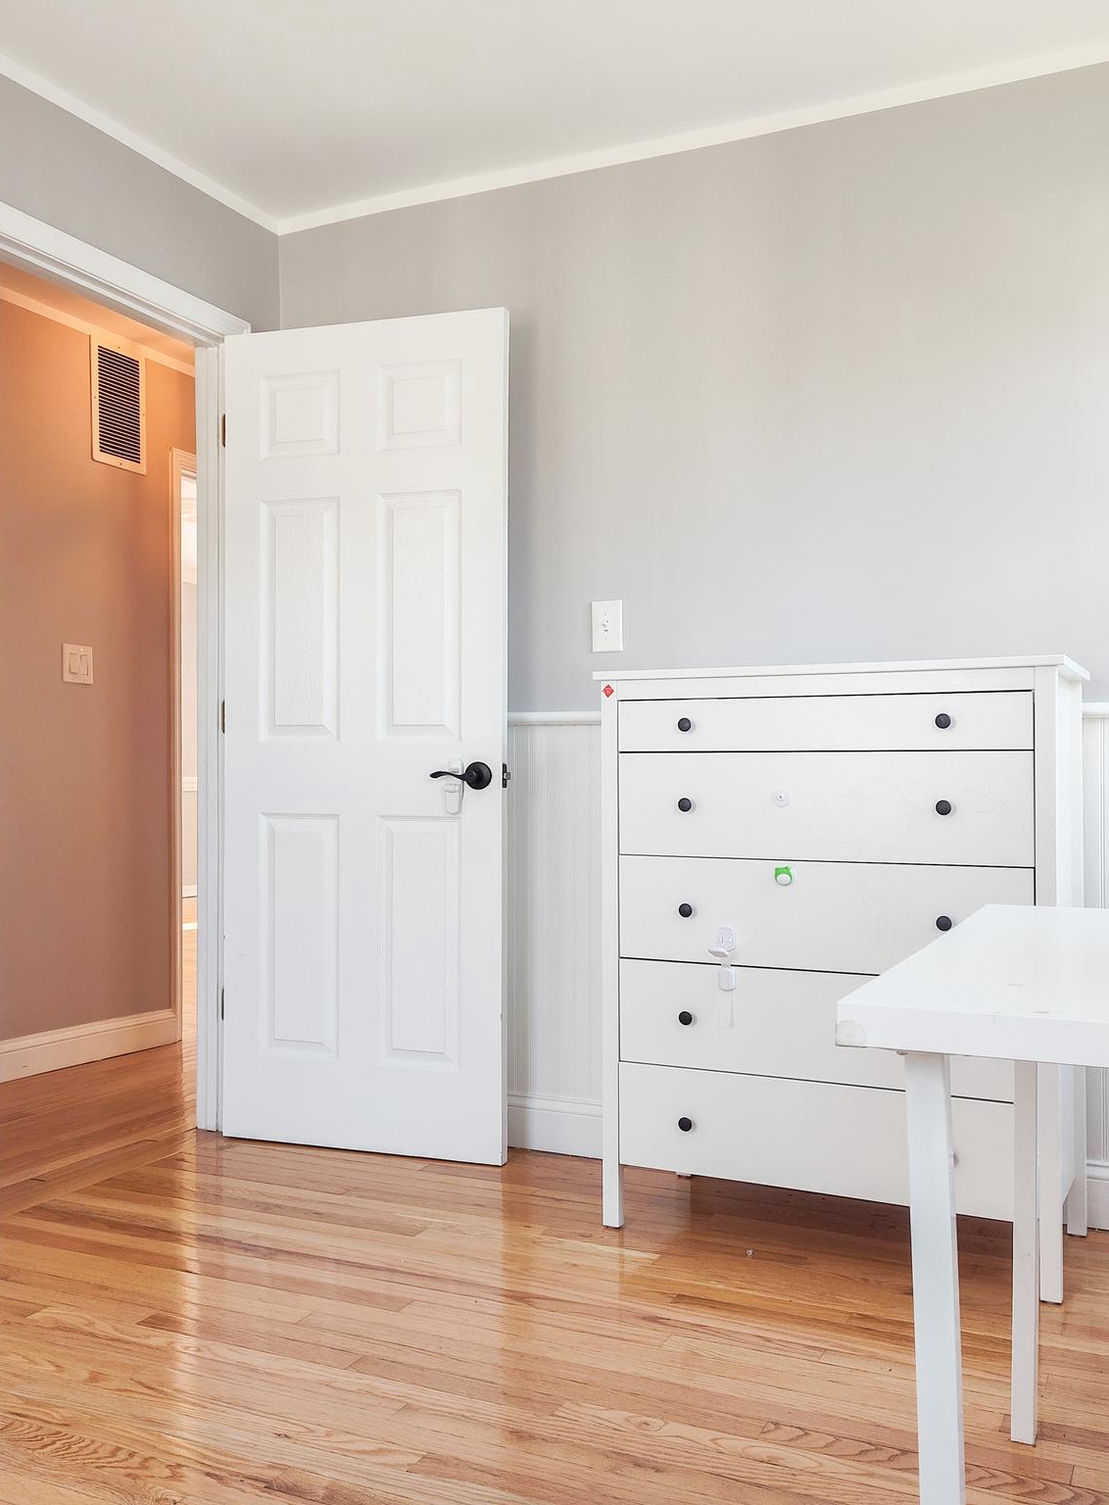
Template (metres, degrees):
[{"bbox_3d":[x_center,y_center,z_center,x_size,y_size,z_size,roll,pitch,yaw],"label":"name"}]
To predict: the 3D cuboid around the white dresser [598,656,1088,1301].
[{"bbox_3d":[0.584,0.405,2.716,0.905,1.140,0.440,0,-1,27],"label":"white dresser"}]

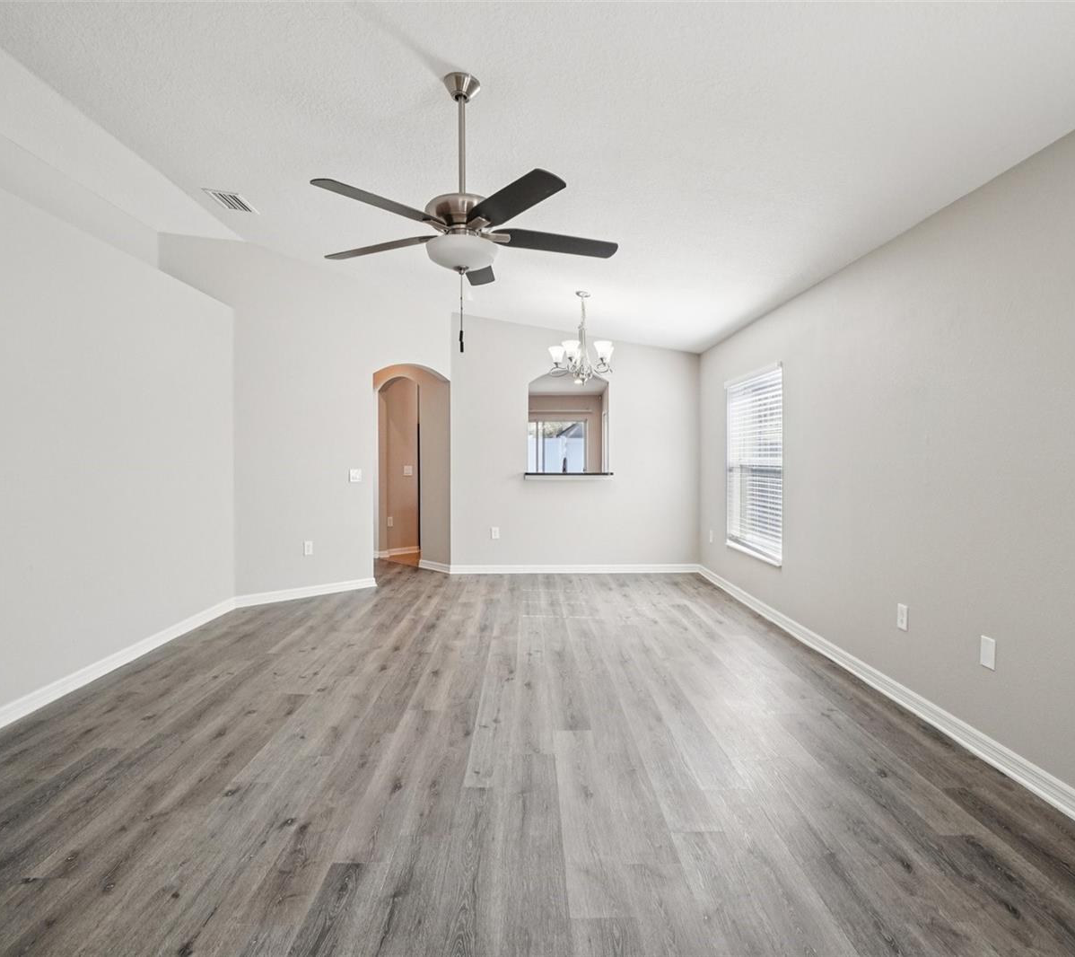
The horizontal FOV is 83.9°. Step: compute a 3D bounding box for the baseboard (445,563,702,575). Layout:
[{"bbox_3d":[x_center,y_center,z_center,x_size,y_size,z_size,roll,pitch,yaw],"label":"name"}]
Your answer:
[{"bbox_3d":[0.418,0.989,6.567,2.747,0.097,0.018,0,2,-1],"label":"baseboard"}]

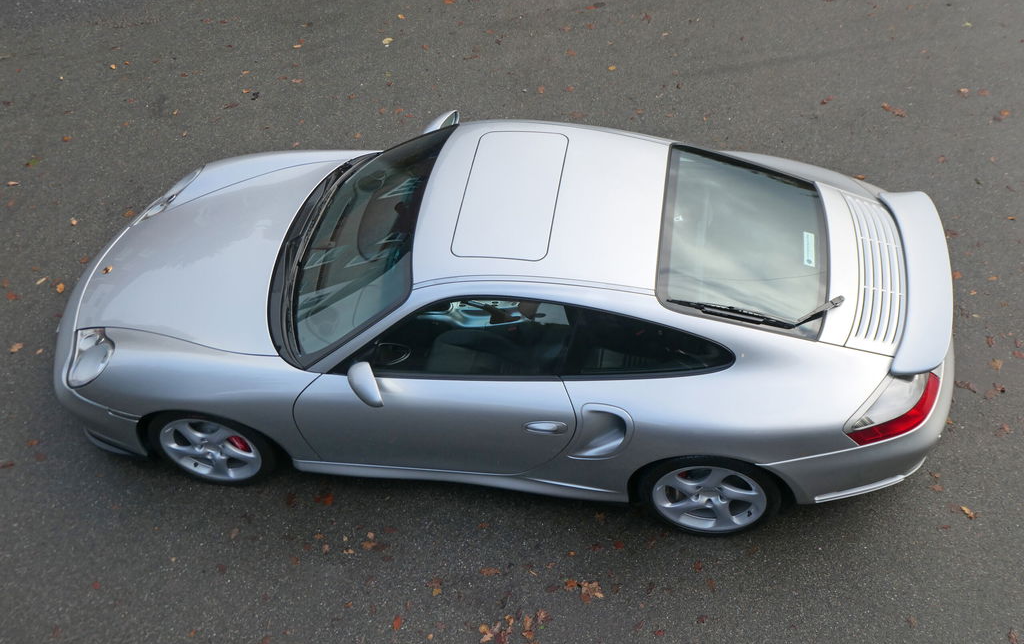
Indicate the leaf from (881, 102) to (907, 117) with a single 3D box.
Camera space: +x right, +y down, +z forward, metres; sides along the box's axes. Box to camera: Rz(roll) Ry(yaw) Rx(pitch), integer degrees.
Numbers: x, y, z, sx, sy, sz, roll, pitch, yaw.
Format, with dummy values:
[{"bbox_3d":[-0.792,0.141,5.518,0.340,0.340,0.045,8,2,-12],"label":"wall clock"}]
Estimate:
[{"bbox_3d":[2.386,-1.322,6.912,0.085,0.030,0.175,-37,54,-23],"label":"leaf"}]

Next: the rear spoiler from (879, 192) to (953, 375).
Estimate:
[{"bbox_3d":[1.771,-0.215,4.858,0.280,0.130,1.130,3,48,11],"label":"rear spoiler"}]

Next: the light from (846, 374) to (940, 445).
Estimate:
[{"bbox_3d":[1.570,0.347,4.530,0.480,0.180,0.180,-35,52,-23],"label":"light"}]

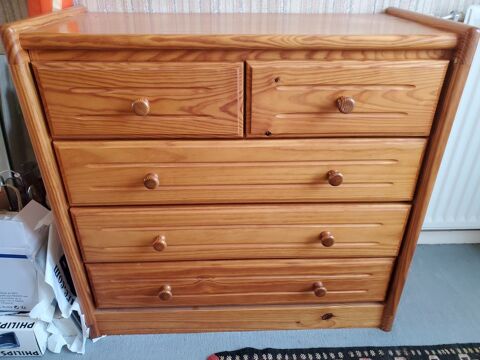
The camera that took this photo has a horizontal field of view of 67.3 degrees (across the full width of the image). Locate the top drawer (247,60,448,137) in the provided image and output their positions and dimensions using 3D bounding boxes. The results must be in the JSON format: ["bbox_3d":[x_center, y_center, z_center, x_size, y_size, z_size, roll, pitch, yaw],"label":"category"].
[{"bbox_3d":[0.201,-0.223,0.830,0.382,0.150,0.328,-1,29,-1],"label":"top drawer"}]

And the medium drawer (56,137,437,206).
[{"bbox_3d":[0.002,-0.082,0.904,0.780,0.153,0.328,-1,29,-1],"label":"medium drawer"}]

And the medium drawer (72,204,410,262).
[{"bbox_3d":[0.002,0.063,0.986,0.780,0.159,0.328,-1,29,-1],"label":"medium drawer"}]

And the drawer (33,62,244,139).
[{"bbox_3d":[-0.193,-0.218,0.822,0.390,0.150,0.328,-1,29,-1],"label":"drawer"}]

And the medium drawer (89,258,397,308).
[{"bbox_3d":[0.002,0.206,1.066,0.780,0.154,0.328,-1,29,-1],"label":"medium drawer"}]

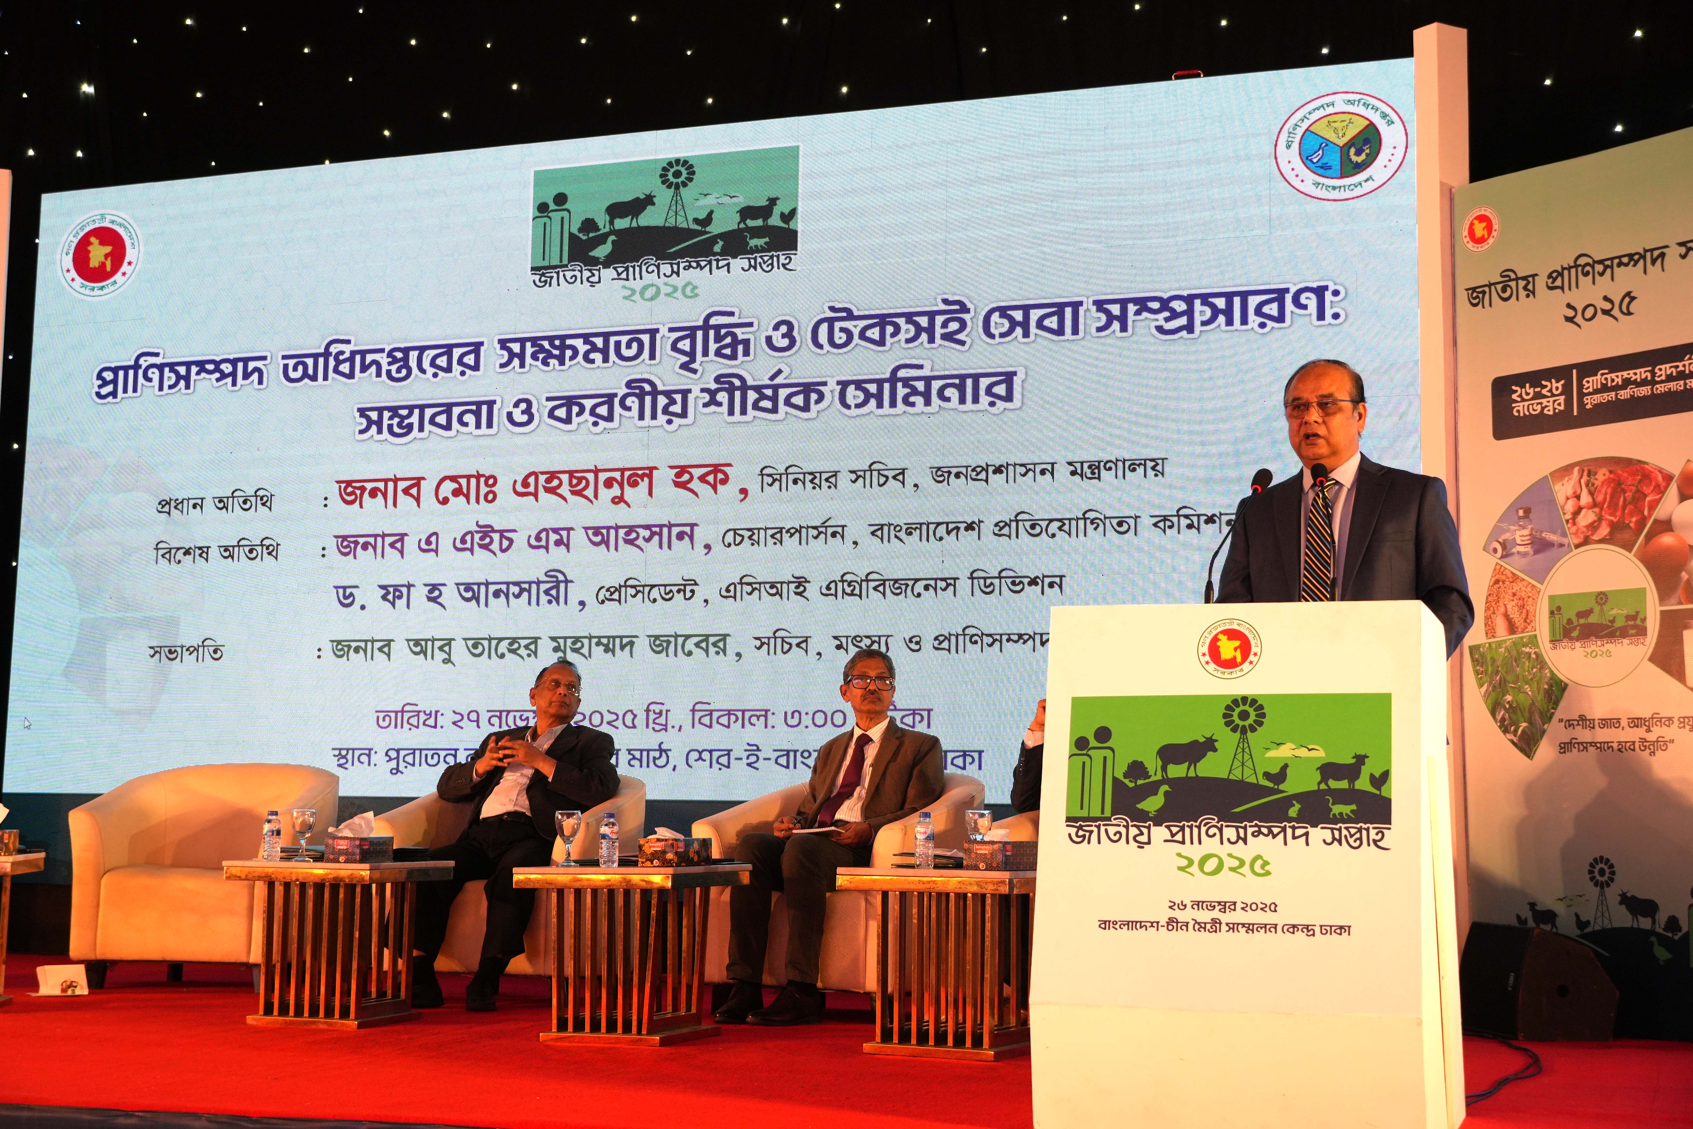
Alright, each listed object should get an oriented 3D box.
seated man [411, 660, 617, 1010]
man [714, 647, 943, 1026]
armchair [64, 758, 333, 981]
[{"bbox_3d":[-1.147,0.934,8.213,0.640,1.225,0.880,-2,-7,23],"label":"seated man"},{"bbox_3d":[-0.063,0.860,7.538,0.550,1.215,0.820,-3,-8,27],"label":"man"},{"bbox_3d":[-2.329,1.156,8.503,0.790,0.800,0.755,0,-7,8],"label":"armchair"}]

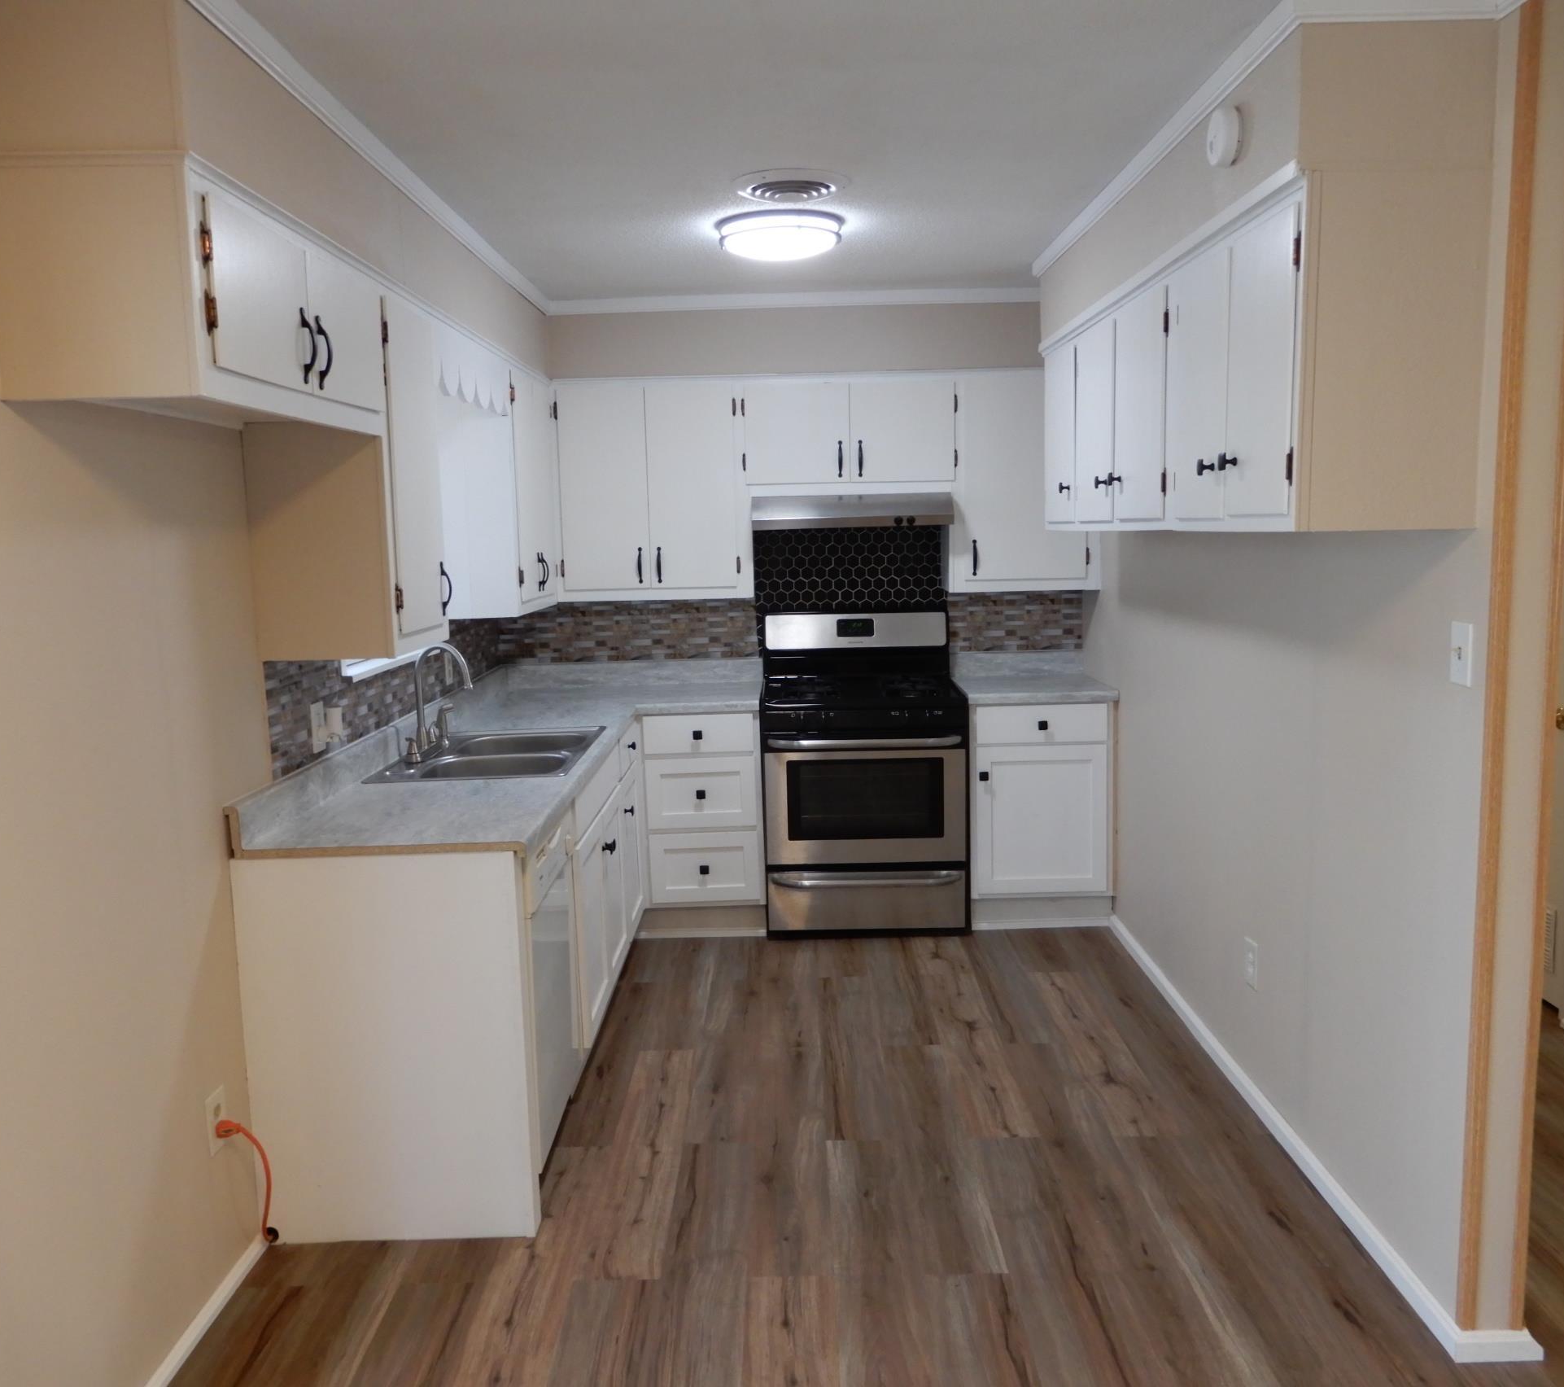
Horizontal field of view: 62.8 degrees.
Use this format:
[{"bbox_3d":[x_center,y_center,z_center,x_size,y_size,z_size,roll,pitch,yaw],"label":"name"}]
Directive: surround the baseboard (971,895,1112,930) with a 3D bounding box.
[{"bbox_3d":[0.985,0.837,4.891,0.530,0.135,0.025,-1,8,1],"label":"baseboard"}]

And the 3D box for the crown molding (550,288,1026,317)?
[{"bbox_3d":[0.052,-1.466,4.792,1.875,0.055,0.047,-1,8,1],"label":"crown molding"}]

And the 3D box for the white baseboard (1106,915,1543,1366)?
[{"bbox_3d":[1.311,1.019,3.593,0.160,0.065,2.533,-1,8,0],"label":"white baseboard"}]

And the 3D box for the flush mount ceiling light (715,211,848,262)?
[{"bbox_3d":[-0.005,-1.292,3.662,0.376,0.095,0.376,-1,8,0],"label":"flush mount ceiling light"}]

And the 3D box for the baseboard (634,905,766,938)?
[{"bbox_3d":[-0.309,0.870,4.907,0.500,0.135,0.025,-1,8,1],"label":"baseboard"}]

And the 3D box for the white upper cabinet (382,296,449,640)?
[{"bbox_3d":[-1.025,-0.514,3.073,0.317,0.824,0.441,-1,8,1],"label":"white upper cabinet"}]

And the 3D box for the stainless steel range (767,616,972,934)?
[{"bbox_3d":[0.315,0.295,4.996,0.762,1.177,0.630,-1,8,0],"label":"stainless steel range"}]

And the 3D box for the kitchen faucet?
[{"bbox_3d":[-0.983,0.016,3.740,0.195,0.317,0.260,-1,8,0],"label":"kitchen faucet"}]

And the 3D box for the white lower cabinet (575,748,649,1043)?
[{"bbox_3d":[-0.830,0.542,4.094,0.605,0.728,1.320,-1,8,1],"label":"white lower cabinet"}]

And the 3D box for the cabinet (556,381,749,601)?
[{"bbox_3d":[-0.484,-0.793,5.037,0.735,0.840,0.310,-1,8,0],"label":"cabinet"}]

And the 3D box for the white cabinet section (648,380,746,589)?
[{"bbox_3d":[-0.340,-0.824,5.136,0.357,0.790,0.335,-1,8,0],"label":"white cabinet section"}]

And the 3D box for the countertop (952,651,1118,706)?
[{"bbox_3d":[0.962,-0.059,5.006,0.547,0.129,0.637,-1,8,1],"label":"countertop"}]

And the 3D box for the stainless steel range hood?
[{"bbox_3d":[0.267,-0.706,4.979,0.750,0.125,0.440,-1,8,0],"label":"stainless steel range hood"}]

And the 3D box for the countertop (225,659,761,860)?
[{"bbox_3d":[-0.623,0.114,4.019,1.067,0.129,2.666,-1,8,1],"label":"countertop"}]

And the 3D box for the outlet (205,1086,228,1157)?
[{"bbox_3d":[-1.144,0.870,2.610,0.010,0.116,0.072,-1,8,0],"label":"outlet"}]

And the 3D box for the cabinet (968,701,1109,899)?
[{"bbox_3d":[0.968,0.365,5.067,0.535,0.728,0.627,-1,8,1],"label":"cabinet"}]

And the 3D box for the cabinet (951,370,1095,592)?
[{"bbox_3d":[0.931,-0.833,5.050,0.570,0.834,0.347,-1,8,1],"label":"cabinet"}]

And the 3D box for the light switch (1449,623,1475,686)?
[{"bbox_3d":[1.195,-0.069,2.265,0.012,0.114,0.072,-1,8,0],"label":"light switch"}]

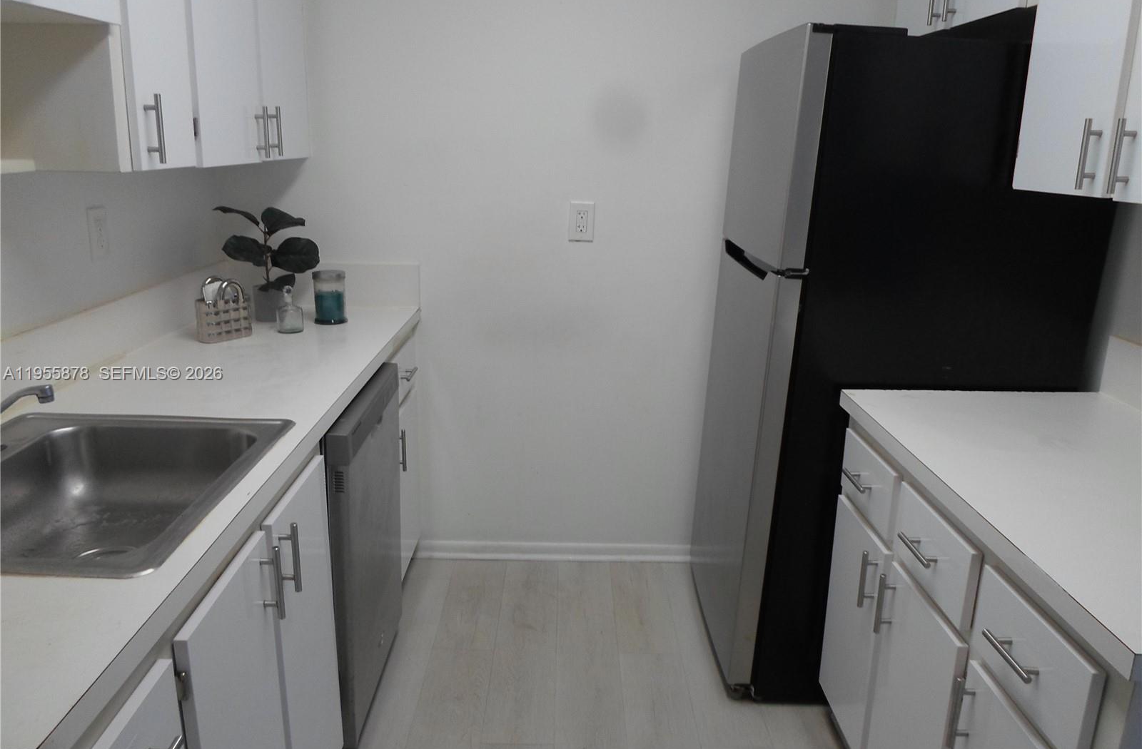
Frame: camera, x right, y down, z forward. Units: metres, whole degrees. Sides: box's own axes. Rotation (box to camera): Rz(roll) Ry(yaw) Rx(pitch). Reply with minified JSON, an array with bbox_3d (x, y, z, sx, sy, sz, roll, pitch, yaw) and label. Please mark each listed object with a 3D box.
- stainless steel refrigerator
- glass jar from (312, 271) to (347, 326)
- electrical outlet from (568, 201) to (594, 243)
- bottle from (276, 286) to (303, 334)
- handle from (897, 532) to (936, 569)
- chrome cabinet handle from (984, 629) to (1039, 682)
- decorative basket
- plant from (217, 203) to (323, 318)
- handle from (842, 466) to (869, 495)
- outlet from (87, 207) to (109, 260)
[{"bbox_3d":[0.820,-0.023,2.369,0.743,1.704,0.758,2,16,-1],"label":"stainless steel refrigerator"},{"bbox_3d":[-0.723,-0.234,2.472,0.102,0.153,0.102,1,16,-1],"label":"glass jar"},{"bbox_3d":[0.035,-0.490,2.652,0.079,0.124,0.008,1,16,-1],"label":"electrical outlet"},{"bbox_3d":[-0.803,-0.190,2.352,0.075,0.130,0.069,-4,17,-18],"label":"bottle"},{"bbox_3d":[0.612,0.309,1.449,0.034,0.011,0.120,1,16,-1],"label":"handle"},{"bbox_3d":[0.615,0.392,1.150,0.034,0.011,0.120,1,16,-1],"label":"chrome cabinet handle"},{"bbox_3d":[-0.947,-0.177,2.245,0.073,0.160,0.124,13,20,37],"label":"decorative basket"},{"bbox_3d":[-0.909,-0.332,2.465,0.295,0.338,0.234,1,16,-1],"label":"plant"},{"bbox_3d":[0.608,0.225,1.749,0.034,0.011,0.120,1,16,-1],"label":"handle"},{"bbox_3d":[-1.133,-0.337,1.978,0.008,0.124,0.081,1,16,-1],"label":"outlet"}]

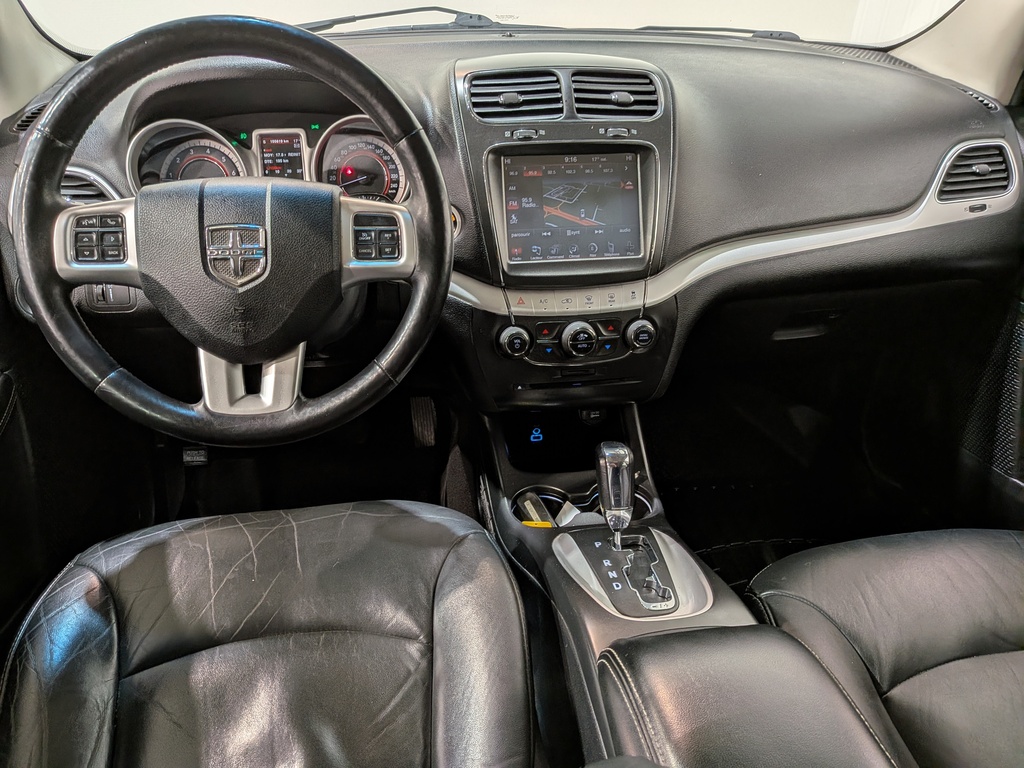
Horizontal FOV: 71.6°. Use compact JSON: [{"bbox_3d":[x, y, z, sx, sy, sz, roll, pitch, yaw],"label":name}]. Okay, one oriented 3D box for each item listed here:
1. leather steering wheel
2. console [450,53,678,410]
[{"bbox_3d":[-0.248,-0.135,0.664,0.385,0.385,0.105,-3,4,-5],"label":"leather steering wheel"},{"bbox_3d":[0.075,-0.200,0.924,0.285,0.430,0.180,-3,10,-5],"label":"console"}]

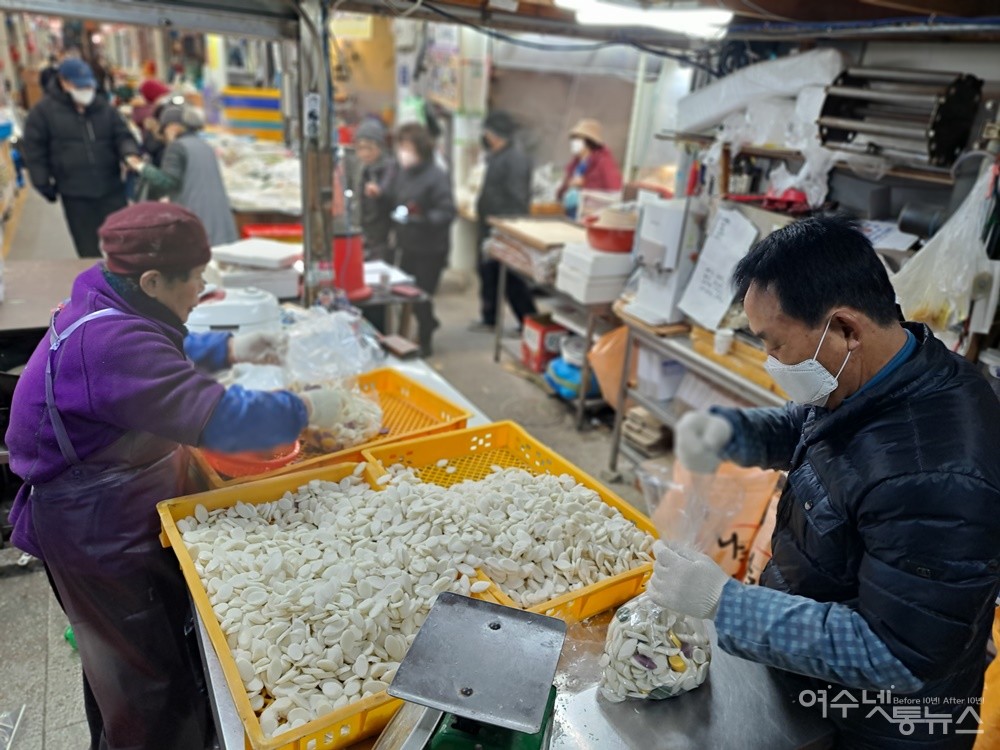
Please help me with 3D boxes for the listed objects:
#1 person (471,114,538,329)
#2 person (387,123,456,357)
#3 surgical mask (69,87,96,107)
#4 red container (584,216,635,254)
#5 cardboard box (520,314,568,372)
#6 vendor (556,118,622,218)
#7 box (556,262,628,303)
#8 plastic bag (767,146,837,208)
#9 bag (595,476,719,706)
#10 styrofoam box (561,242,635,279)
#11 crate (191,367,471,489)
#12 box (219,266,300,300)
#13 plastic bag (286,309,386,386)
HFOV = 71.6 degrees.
[{"bbox_3d":[0.026,-1.122,5.197,0.450,1.620,0.500,3,21,0],"label":"person"},{"bbox_3d":[-0.545,-0.881,4.685,0.460,1.570,0.360,24,31,39],"label":"person"},{"bbox_3d":[-2.582,-1.716,4.287,0.080,0.115,0.140,36,37,31],"label":"surgical mask"},{"bbox_3d":[0.615,-0.736,3.630,0.370,0.170,0.360,3,21,0],"label":"red container"},{"bbox_3d":[0.290,-0.193,4.374,0.190,0.293,0.244,-7,24,-26],"label":"cardboard box"},{"bbox_3d":[0.728,-1.353,5.934,0.400,1.580,0.480,-11,28,-31],"label":"vendor"},{"bbox_3d":[0.517,-0.525,3.892,0.265,0.140,0.290,-8,26,-25],"label":"box"},{"bbox_3d":[1.218,-0.794,2.800,0.250,0.230,0.200,3,21,0],"label":"plastic bag"},{"bbox_3d":[0.246,0.330,1.070,0.170,0.330,0.150,3,21,0],"label":"bag"},{"bbox_3d":[0.547,-0.645,3.846,0.265,0.120,0.280,-8,26,-25],"label":"styrofoam box"},{"bbox_3d":[-0.460,0.140,1.811,0.670,0.073,0.416,-14,27,-38],"label":"crate"},{"bbox_3d":[-1.271,-0.516,3.623,0.385,0.150,0.330,-5,25,-18],"label":"box"},{"bbox_3d":[-0.539,-0.090,2.260,0.300,0.180,0.270,3,21,0],"label":"plastic bag"}]

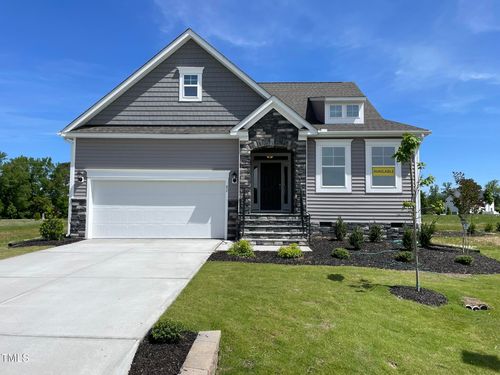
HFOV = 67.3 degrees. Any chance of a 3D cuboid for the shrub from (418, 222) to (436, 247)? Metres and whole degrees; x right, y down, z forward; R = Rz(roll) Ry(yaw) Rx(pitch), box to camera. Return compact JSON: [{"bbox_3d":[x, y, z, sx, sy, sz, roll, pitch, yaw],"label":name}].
[{"bbox_3d":[5.483,1.436,11.600,0.556,0.865,0.520,0,-3,0],"label":"shrub"}]

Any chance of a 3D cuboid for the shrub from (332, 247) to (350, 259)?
[{"bbox_3d":[2.299,1.661,9.450,0.461,0.302,0.460,0,-3,0],"label":"shrub"}]

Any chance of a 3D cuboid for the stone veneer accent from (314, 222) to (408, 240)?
[{"bbox_3d":[3.873,1.542,13.220,3.485,0.599,0.140,0,-3,0],"label":"stone veneer accent"}]

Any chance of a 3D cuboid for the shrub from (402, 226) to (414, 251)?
[{"bbox_3d":[4.658,1.491,11.000,0.381,0.697,0.400,0,-3,0],"label":"shrub"}]

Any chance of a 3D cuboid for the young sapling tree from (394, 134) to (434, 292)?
[{"bbox_3d":[2.753,0.435,6.285,0.660,2.620,0.620,0,-4,2],"label":"young sapling tree"}]

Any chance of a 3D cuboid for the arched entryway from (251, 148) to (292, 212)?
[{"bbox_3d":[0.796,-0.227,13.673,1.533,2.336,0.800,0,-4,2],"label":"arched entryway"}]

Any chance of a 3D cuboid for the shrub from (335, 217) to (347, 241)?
[{"bbox_3d":[3.093,1.403,12.800,0.426,0.828,0.430,0,-3,0],"label":"shrub"}]

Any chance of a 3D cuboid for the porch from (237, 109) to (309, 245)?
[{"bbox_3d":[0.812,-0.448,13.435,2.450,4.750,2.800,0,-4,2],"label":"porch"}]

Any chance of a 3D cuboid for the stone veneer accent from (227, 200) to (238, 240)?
[{"bbox_3d":[-0.618,1.168,13.500,0.431,1.474,0.130,0,-3,0],"label":"stone veneer accent"}]

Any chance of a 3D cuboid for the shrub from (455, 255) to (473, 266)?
[{"bbox_3d":[4.841,1.655,8.515,0.410,0.270,0.410,0,-4,2],"label":"shrub"}]

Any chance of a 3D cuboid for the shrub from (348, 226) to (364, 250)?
[{"bbox_3d":[3.100,1.484,10.930,0.460,0.660,0.460,0,-4,2],"label":"shrub"}]

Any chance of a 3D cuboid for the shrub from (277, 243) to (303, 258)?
[{"bbox_3d":[1.035,1.631,9.718,0.660,0.410,0.640,0,-4,2],"label":"shrub"}]

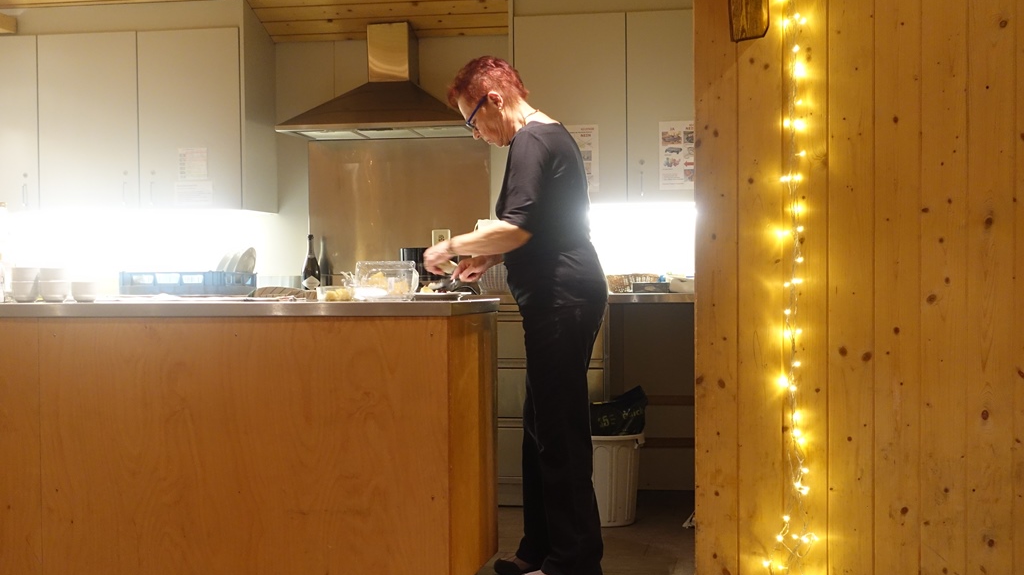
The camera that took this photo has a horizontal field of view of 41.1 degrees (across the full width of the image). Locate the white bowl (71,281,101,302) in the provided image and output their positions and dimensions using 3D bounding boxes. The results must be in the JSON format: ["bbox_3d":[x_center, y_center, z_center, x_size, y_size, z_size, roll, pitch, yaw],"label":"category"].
[{"bbox_3d":[-1.336,0.016,4.276,0.090,0.066,0.090,0,0,0],"label":"white bowl"}]

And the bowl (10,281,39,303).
[{"bbox_3d":[-1.536,0.016,4.312,0.090,0.066,0.090,0,0,0],"label":"bowl"}]

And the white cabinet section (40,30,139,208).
[{"bbox_3d":[-1.943,-0.774,6.614,0.497,0.835,0.470,0,1,10],"label":"white cabinet section"}]

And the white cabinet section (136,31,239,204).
[{"bbox_3d":[-1.452,-0.777,6.531,0.497,0.835,0.470,0,1,10],"label":"white cabinet section"}]

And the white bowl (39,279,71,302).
[{"bbox_3d":[-1.440,0.016,4.295,0.090,0.066,0.090,0,0,0],"label":"white bowl"}]

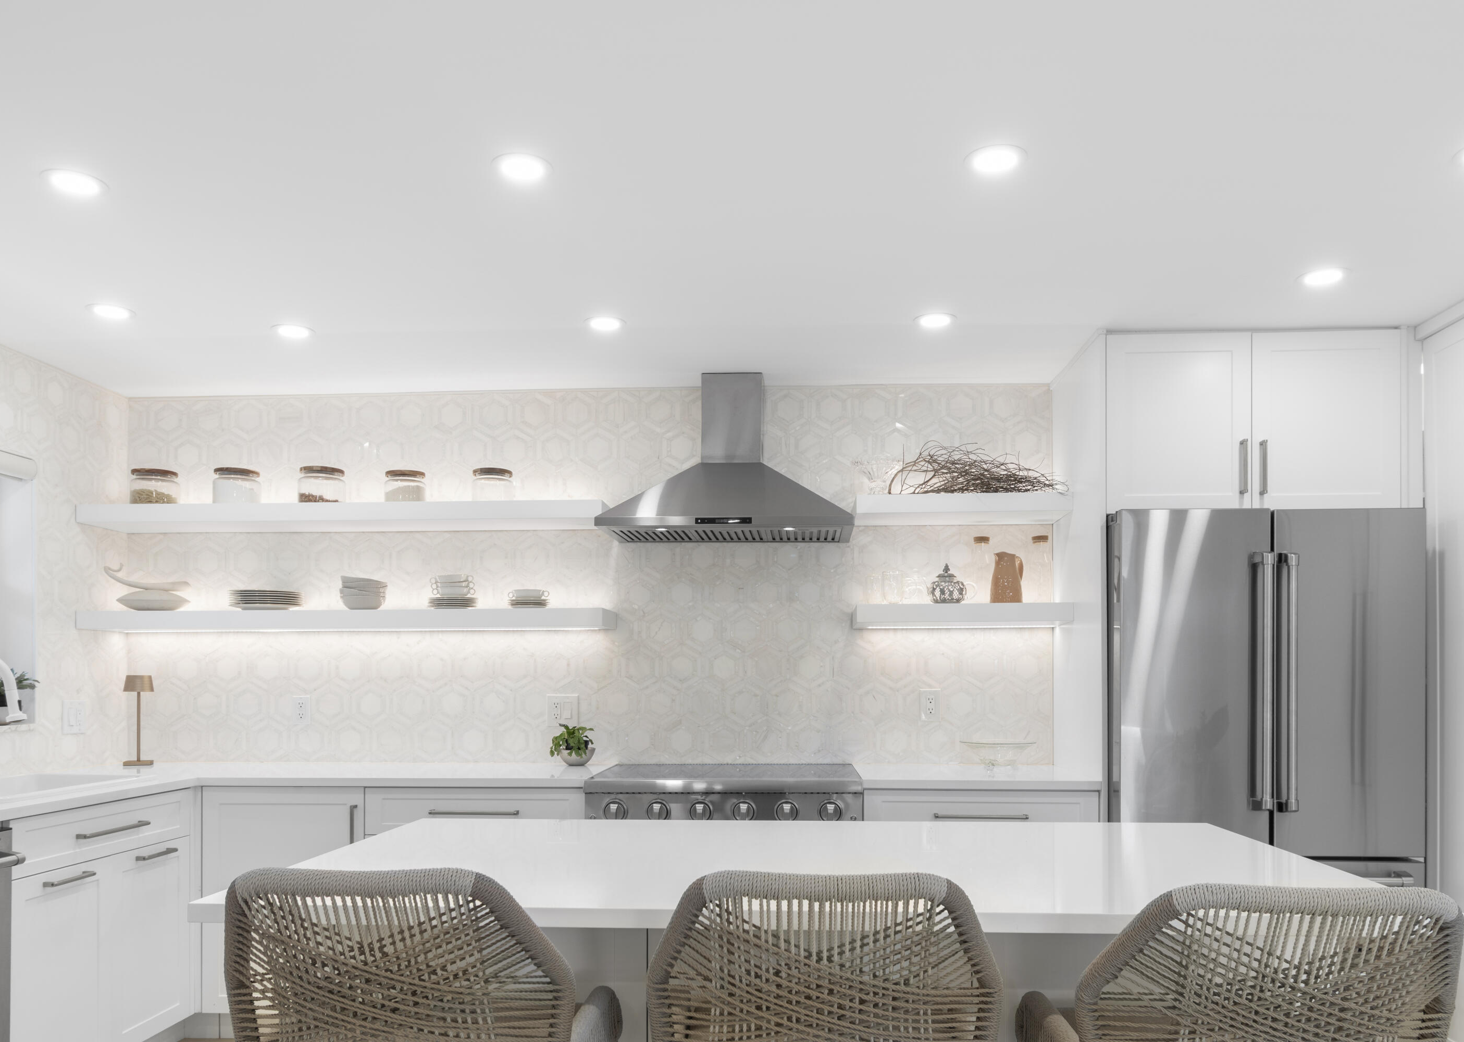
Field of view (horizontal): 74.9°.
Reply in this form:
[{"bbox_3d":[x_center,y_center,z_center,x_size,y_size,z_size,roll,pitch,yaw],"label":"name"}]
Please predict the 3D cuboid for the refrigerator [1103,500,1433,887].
[{"bbox_3d":[1.623,0.866,3.230,0.918,1.754,0.740,0,-5,3],"label":"refrigerator"}]

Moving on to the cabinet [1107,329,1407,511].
[{"bbox_3d":[1.646,-0.293,3.279,0.905,0.561,0.620,0,-5,3],"label":"cabinet"}]

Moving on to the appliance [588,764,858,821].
[{"bbox_3d":[-0.013,1.326,3.444,0.909,0.924,0.690,0,-5,3],"label":"appliance"}]

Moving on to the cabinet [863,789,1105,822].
[{"bbox_3d":[0.831,1.262,3.414,0.762,0.720,0.610,0,-5,3],"label":"cabinet"}]

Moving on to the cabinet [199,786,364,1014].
[{"bbox_3d":[-1.507,1.301,3.534,0.568,0.747,0.610,0,-5,3],"label":"cabinet"}]

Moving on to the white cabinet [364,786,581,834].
[{"bbox_3d":[-0.846,1.281,3.484,0.735,0.736,0.610,0,-5,3],"label":"white cabinet"}]

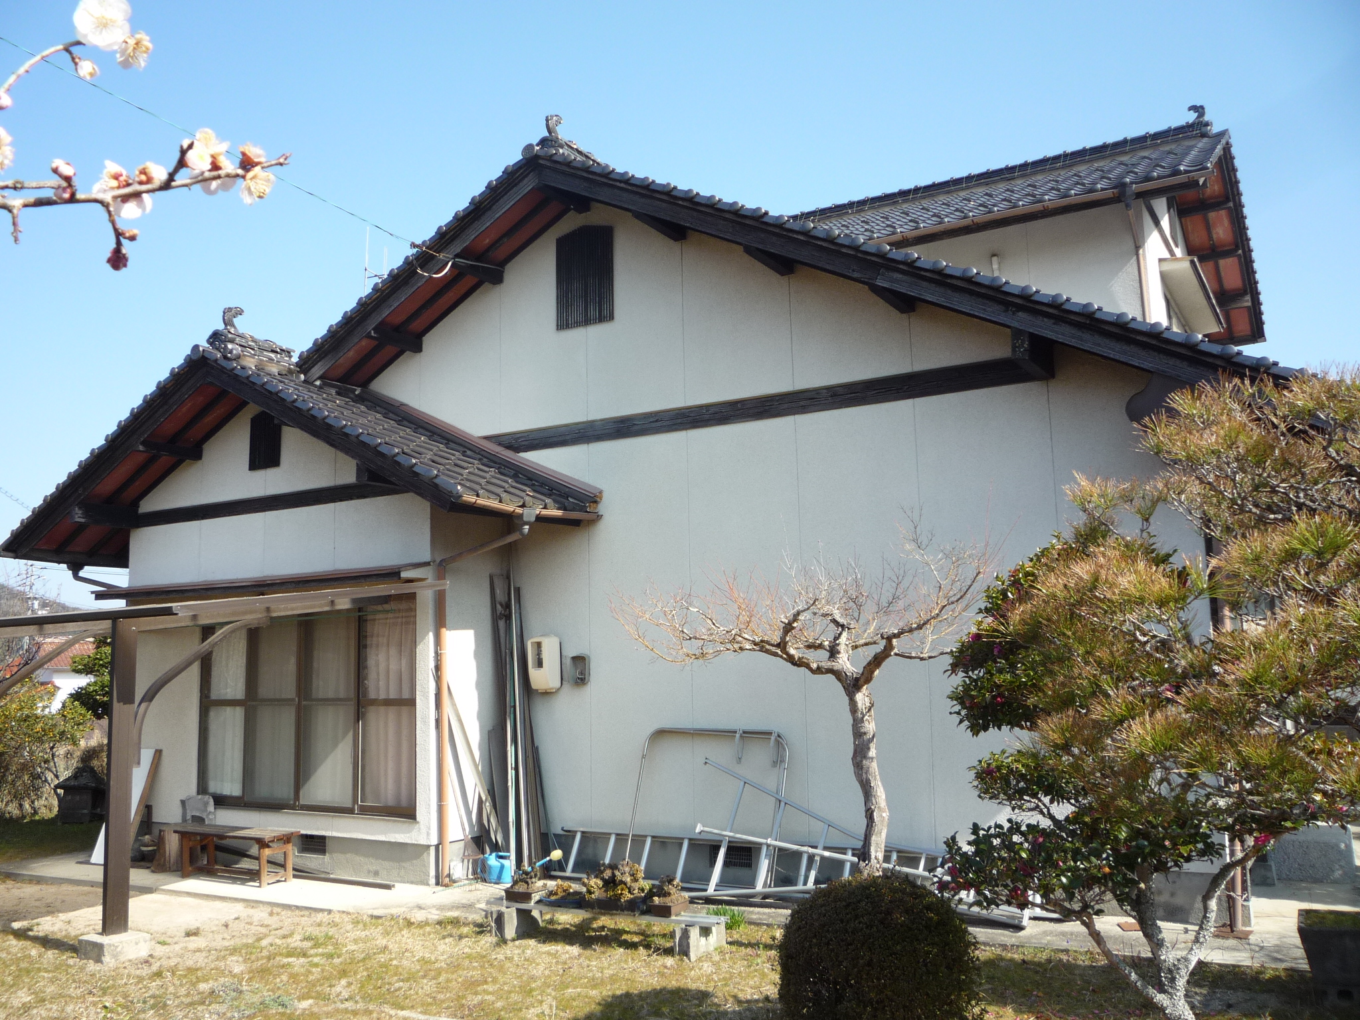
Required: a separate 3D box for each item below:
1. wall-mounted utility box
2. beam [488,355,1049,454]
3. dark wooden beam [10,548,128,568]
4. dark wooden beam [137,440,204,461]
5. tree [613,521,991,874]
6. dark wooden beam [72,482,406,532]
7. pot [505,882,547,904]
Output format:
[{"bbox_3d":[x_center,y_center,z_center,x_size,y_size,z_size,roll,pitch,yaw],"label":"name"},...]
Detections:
[{"bbox_3d":[-1.103,1.269,9.700,0.187,0.426,0.225,-6,-9,30],"label":"wall-mounted utility box"},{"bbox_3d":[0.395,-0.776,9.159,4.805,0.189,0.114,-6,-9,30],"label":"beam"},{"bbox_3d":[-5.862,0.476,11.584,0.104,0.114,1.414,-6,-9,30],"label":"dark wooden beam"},{"bbox_3d":[-4.583,-0.541,10.604,0.114,0.120,0.614,-6,-9,30],"label":"dark wooden beam"},{"bbox_3d":[0.725,1.346,7.019,2.049,2.477,1.664,-2,-8,5],"label":"tree"},{"bbox_3d":[-3.866,-0.103,10.130,3.474,0.202,0.614,-6,-9,30],"label":"dark wooden beam"},{"bbox_3d":[-0.999,2.497,7.658,0.250,0.083,0.187,-6,-9,30],"label":"pot"}]

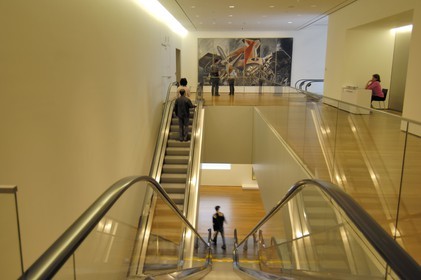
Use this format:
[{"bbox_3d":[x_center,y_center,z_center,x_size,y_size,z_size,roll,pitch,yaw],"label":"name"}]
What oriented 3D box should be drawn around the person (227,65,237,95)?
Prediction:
[{"bbox_3d":[1.127,-3.227,18.806,0.480,1.650,0.340,-2,12,-8],"label":"person"}]

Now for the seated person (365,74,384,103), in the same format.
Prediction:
[{"bbox_3d":[5.762,-1.671,12.270,0.620,1.200,0.450,1,11,4],"label":"seated person"}]

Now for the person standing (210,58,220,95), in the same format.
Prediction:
[{"bbox_3d":[0.256,-3.217,18.277,0.520,1.840,0.380,10,15,41],"label":"person standing"}]

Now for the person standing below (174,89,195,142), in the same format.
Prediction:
[{"bbox_3d":[-0.894,-0.848,12.193,0.660,1.800,0.420,0,11,2],"label":"person standing below"}]

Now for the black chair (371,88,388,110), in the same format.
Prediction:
[{"bbox_3d":[5.969,-1.458,12.357,0.490,0.750,0.460,1,11,4],"label":"black chair"}]

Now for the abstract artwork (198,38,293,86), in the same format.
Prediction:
[{"bbox_3d":[2.005,-4.521,20.524,5.490,2.750,0.070,0,11,2],"label":"abstract artwork"}]

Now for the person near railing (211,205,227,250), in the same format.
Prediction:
[{"bbox_3d":[0.337,3.482,13.914,0.560,1.770,0.550,-5,12,-23],"label":"person near railing"}]

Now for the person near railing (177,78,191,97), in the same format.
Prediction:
[{"bbox_3d":[-0.991,-1.443,13.015,0.500,1.660,0.340,0,11,2],"label":"person near railing"}]

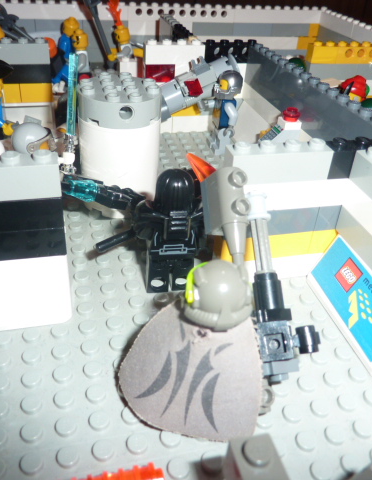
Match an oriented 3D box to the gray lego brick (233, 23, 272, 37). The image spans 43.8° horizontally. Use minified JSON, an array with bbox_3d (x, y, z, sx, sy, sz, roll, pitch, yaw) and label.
[{"bbox_3d":[0.051,-0.164,0.360,0.032,0.010,0.008,-5,35,-14],"label":"gray lego brick"}]

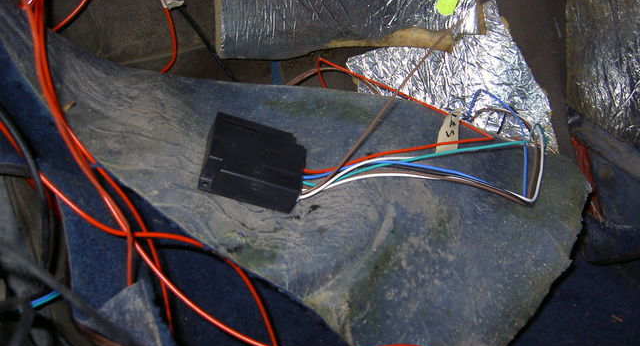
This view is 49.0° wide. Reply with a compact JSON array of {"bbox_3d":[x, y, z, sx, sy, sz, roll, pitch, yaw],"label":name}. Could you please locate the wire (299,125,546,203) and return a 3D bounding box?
[{"bbox_3d":[0.080,-0.007,0.575,0.194,0.025,0.057,1,53,-1],"label":"wire"}]

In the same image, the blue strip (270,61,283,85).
[{"bbox_3d":[-0.041,-0.093,0.655,0.010,0.008,0.023,1,53,-1],"label":"blue strip"}]

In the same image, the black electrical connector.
[{"bbox_3d":[-0.053,-0.008,0.560,0.069,0.027,0.060,15,57,3],"label":"black electrical connector"}]

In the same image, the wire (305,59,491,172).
[{"bbox_3d":[0.061,-0.050,0.600,0.151,0.035,0.097,1,53,-1],"label":"wire"}]

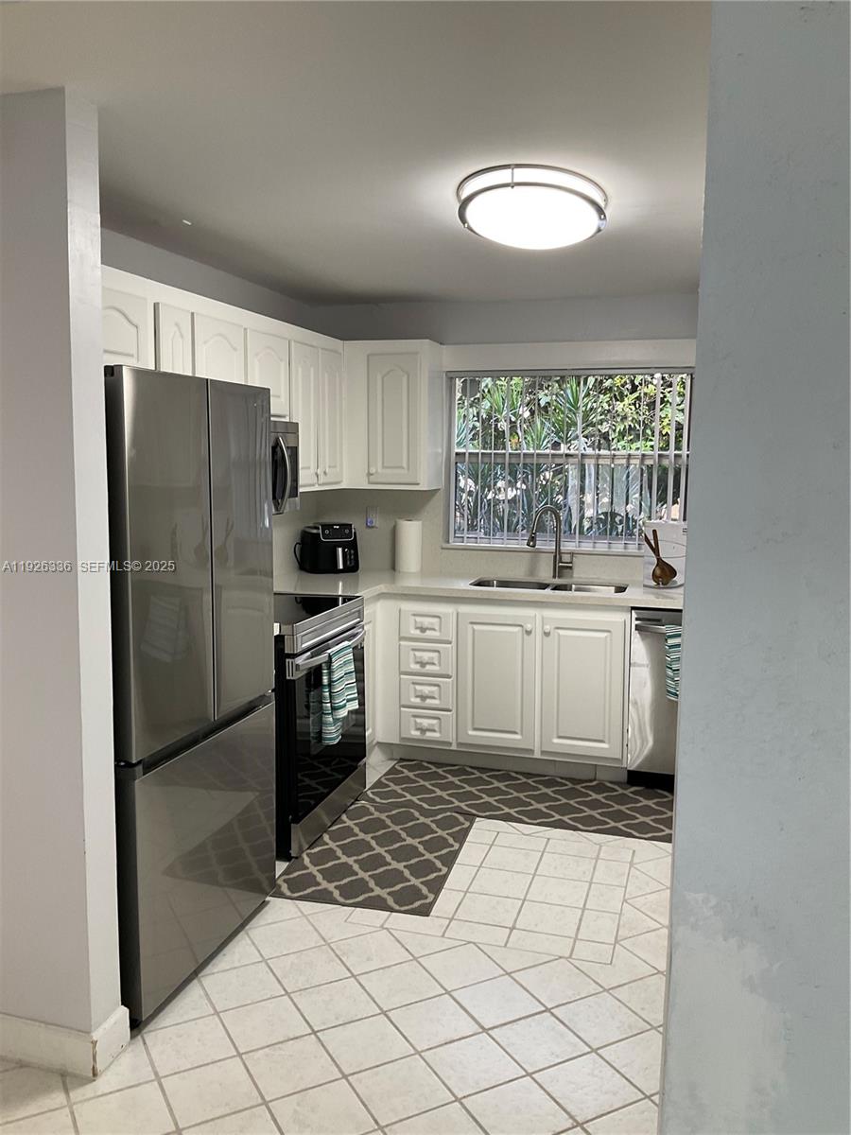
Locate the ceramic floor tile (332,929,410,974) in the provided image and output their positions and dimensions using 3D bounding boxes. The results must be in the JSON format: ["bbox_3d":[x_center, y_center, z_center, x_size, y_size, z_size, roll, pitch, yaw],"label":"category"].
[{"bbox_3d":[-0.170,1.216,2.997,0.202,0.010,0.202,-3,8,-28],"label":"ceramic floor tile"}]

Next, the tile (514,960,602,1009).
[{"bbox_3d":[0.389,1.237,2.822,0.201,0.010,0.201,-3,8,-28],"label":"tile"}]

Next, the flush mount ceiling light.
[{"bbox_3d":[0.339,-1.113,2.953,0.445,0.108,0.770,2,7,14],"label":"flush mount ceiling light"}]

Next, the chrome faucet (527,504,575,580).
[{"bbox_3d":[0.636,-0.123,4.870,0.250,0.388,0.120,-5,9,-41],"label":"chrome faucet"}]

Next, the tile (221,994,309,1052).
[{"bbox_3d":[-0.444,1.267,2.636,0.201,0.010,0.201,-3,8,-28],"label":"tile"}]

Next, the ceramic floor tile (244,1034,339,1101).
[{"bbox_3d":[-0.345,1.289,2.453,0.201,0.010,0.201,-3,8,-28],"label":"ceramic floor tile"}]

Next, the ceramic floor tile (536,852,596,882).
[{"bbox_3d":[0.537,1.146,3.624,0.203,0.010,0.205,3,7,16],"label":"ceramic floor tile"}]

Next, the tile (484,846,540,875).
[{"bbox_3d":[0.340,1.143,3.706,0.205,0.010,0.208,3,7,17],"label":"tile"}]

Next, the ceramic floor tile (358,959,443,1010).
[{"bbox_3d":[-0.075,1.246,2.832,0.204,0.010,0.204,-3,8,-28],"label":"ceramic floor tile"}]

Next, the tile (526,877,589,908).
[{"bbox_3d":[0.478,1.168,3.414,0.204,0.010,0.204,2,7,17],"label":"tile"}]

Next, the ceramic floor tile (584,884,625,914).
[{"bbox_3d":[0.640,1.183,3.389,0.121,0.010,0.211,3,7,17],"label":"ceramic floor tile"}]

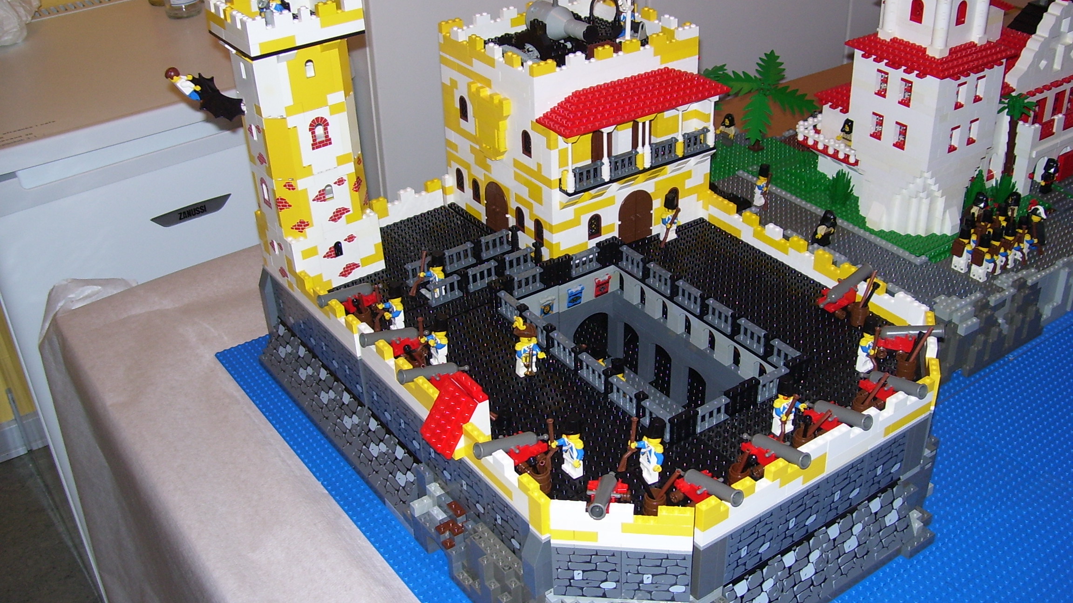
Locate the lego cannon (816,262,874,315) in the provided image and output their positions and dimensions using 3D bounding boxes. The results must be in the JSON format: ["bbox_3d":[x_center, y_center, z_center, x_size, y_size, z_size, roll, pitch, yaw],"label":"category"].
[{"bbox_3d":[0.267,-0.009,0.963,0.063,0.036,0.024,-21,35,-28],"label":"lego cannon"}]

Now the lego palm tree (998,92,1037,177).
[{"bbox_3d":[0.520,-0.172,1.213,0.044,0.118,0.044,-21,35,-28],"label":"lego palm tree"}]

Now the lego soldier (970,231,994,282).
[{"bbox_3d":[0.424,-0.043,1.060,0.024,0.049,0.022,-21,35,-28],"label":"lego soldier"}]

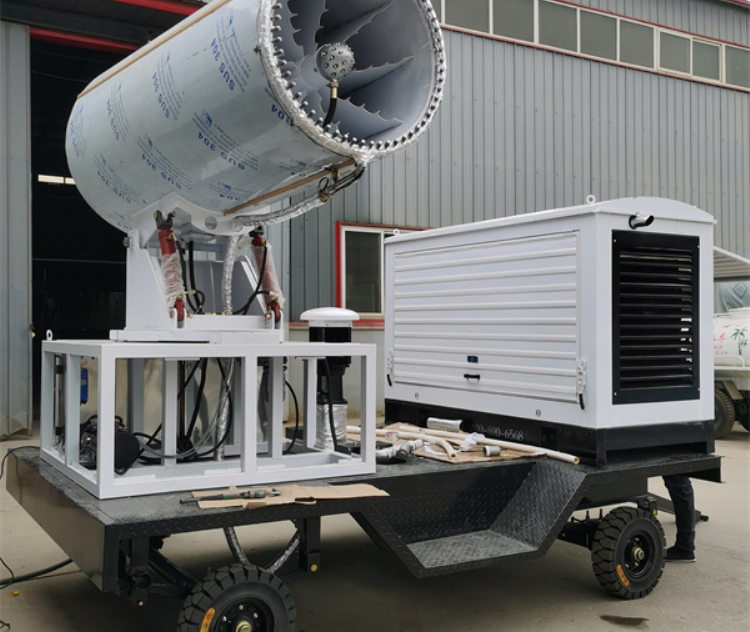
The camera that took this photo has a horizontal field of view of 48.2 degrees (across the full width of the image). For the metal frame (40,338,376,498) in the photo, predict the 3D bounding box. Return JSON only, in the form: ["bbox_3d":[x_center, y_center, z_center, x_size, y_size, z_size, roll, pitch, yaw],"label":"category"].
[{"bbox_3d":[-0.939,0.479,4.543,1.399,0.665,1.336,1,-1,-32],"label":"metal frame"}]

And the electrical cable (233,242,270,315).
[{"bbox_3d":[-0.642,-0.195,4.356,0.180,0.375,0.100,1,-1,-28],"label":"electrical cable"}]

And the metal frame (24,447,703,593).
[{"bbox_3d":[-0.076,1.035,5.048,3.621,0.414,2.311,1,-1,-32],"label":"metal frame"}]

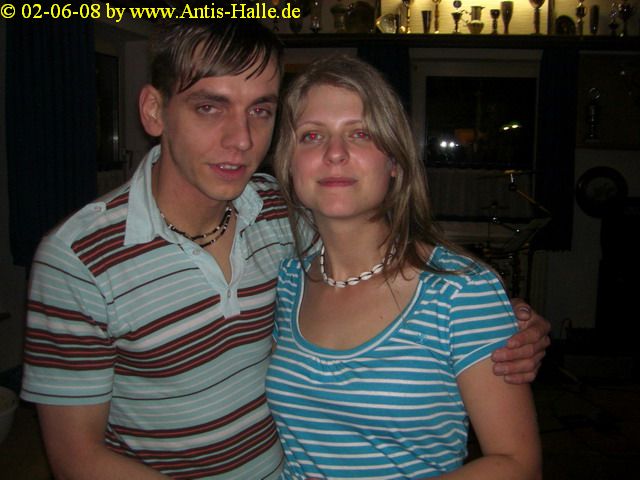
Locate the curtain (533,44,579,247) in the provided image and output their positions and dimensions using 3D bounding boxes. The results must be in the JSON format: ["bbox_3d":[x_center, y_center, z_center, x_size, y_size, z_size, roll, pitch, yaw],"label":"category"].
[{"bbox_3d":[1.575,-0.612,4.700,0.260,1.370,0.120,1,4,0],"label":"curtain"}]

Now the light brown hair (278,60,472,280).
[{"bbox_3d":[0.065,-0.108,1.020,0.250,0.300,0.230,1,5,9],"label":"light brown hair"}]

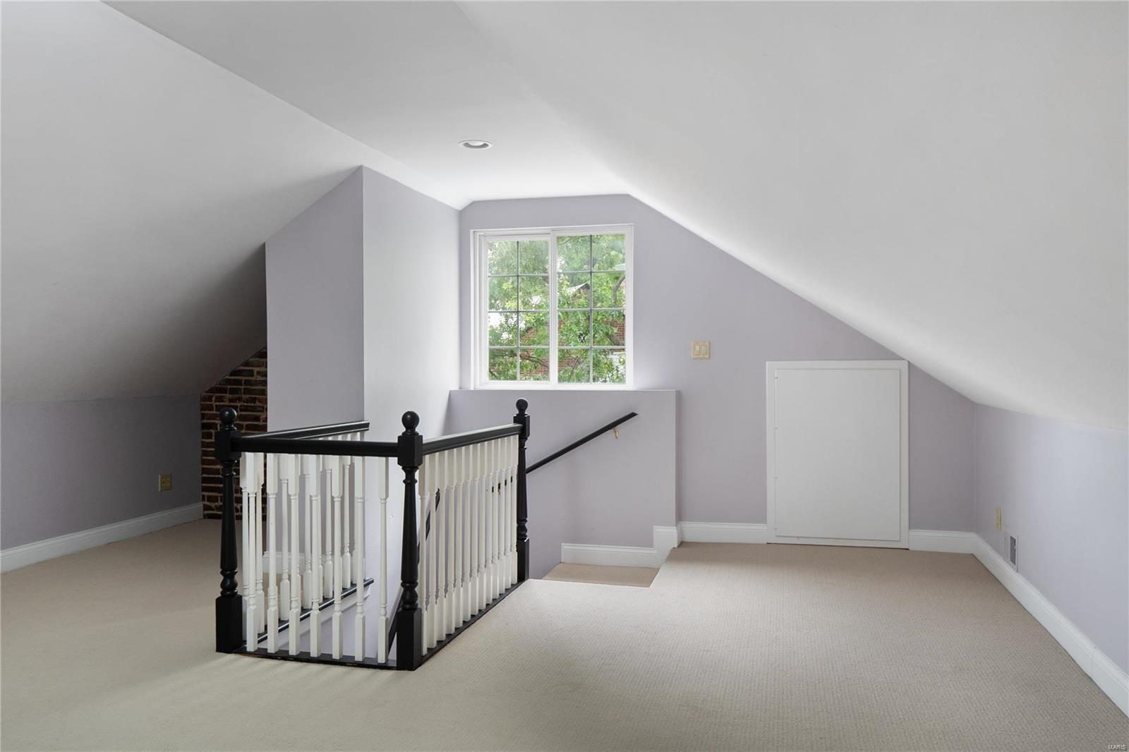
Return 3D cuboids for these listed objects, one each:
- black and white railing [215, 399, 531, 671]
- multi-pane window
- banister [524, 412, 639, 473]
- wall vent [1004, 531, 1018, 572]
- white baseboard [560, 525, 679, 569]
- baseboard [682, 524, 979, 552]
[{"bbox_3d":[-0.787,0.608,3.764,0.866,0.959,1.349,0,1,16],"label":"black and white railing"},{"bbox_3d":[-0.084,-0.459,5.514,1.103,1.092,0.090,0,1,16],"label":"multi-pane window"},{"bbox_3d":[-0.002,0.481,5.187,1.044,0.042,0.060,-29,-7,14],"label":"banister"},{"bbox_3d":[2.175,0.841,3.965,0.020,0.168,0.241,0,1,16],"label":"wall vent"},{"bbox_3d":[0.344,1.070,5.155,0.753,0.265,0.022,0,1,16],"label":"white baseboard"},{"bbox_3d":[1.588,0.990,5.034,1.702,0.131,0.022,0,1,16],"label":"baseboard"}]

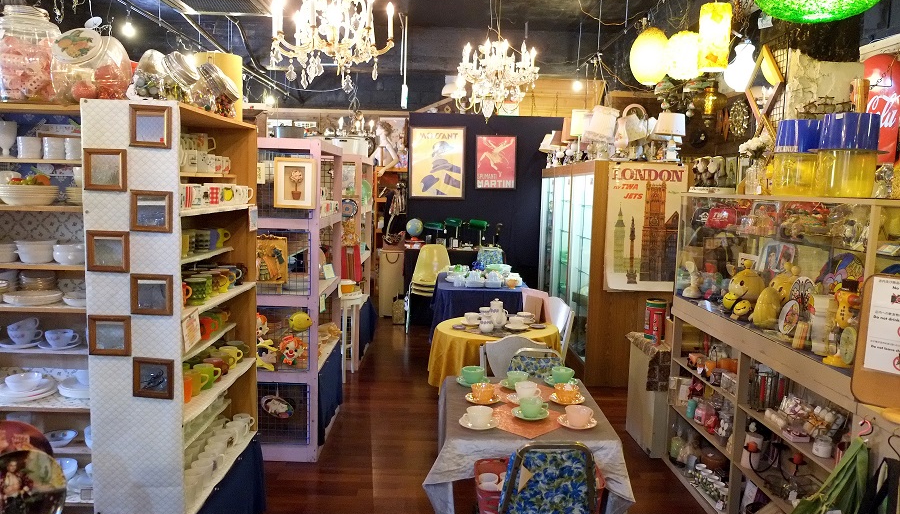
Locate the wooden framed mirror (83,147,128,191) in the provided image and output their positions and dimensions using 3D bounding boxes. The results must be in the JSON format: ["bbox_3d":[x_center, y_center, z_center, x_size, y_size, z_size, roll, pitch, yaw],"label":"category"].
[{"bbox_3d":[-1.060,-0.266,2.078,0.124,0.126,0.020,1,6,-1],"label":"wooden framed mirror"}]

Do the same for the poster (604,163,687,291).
[{"bbox_3d":[1.542,-0.233,5.289,0.625,1.015,0.010,1,6,0],"label":"poster"}]

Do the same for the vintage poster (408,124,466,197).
[{"bbox_3d":[-0.145,-1.127,8.106,0.675,0.870,0.030,1,6,0],"label":"vintage poster"}]

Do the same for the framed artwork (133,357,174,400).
[{"bbox_3d":[-0.942,0.385,2.145,0.124,0.128,0.020,1,6,-1],"label":"framed artwork"}]

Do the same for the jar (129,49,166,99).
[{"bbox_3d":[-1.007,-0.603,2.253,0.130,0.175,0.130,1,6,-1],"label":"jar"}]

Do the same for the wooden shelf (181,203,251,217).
[{"bbox_3d":[-1.060,-0.196,2.720,0.300,0.020,0.880,1,6,0],"label":"wooden shelf"}]

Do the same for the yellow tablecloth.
[{"bbox_3d":[0.279,0.793,4.163,0.800,0.730,0.800,1,6,-1],"label":"yellow tablecloth"}]

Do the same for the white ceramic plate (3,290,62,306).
[{"bbox_3d":[-1.561,0.153,2.532,0.190,0.031,0.190,1,6,0],"label":"white ceramic plate"}]

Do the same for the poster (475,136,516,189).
[{"bbox_3d":[0.570,-1.155,8.280,0.505,0.649,0.030,1,6,-1],"label":"poster"}]

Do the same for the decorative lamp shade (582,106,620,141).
[{"bbox_3d":[1.204,-1.048,5.381,0.240,0.260,0.240,15,5,-2],"label":"decorative lamp shade"}]

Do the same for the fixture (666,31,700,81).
[{"bbox_3d":[1.236,-1.055,3.550,0.245,0.245,0.245,1,6,0],"label":"fixture"}]

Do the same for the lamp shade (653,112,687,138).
[{"bbox_3d":[1.750,-1.049,5.355,0.240,0.172,0.240,1,6,-1],"label":"lamp shade"}]

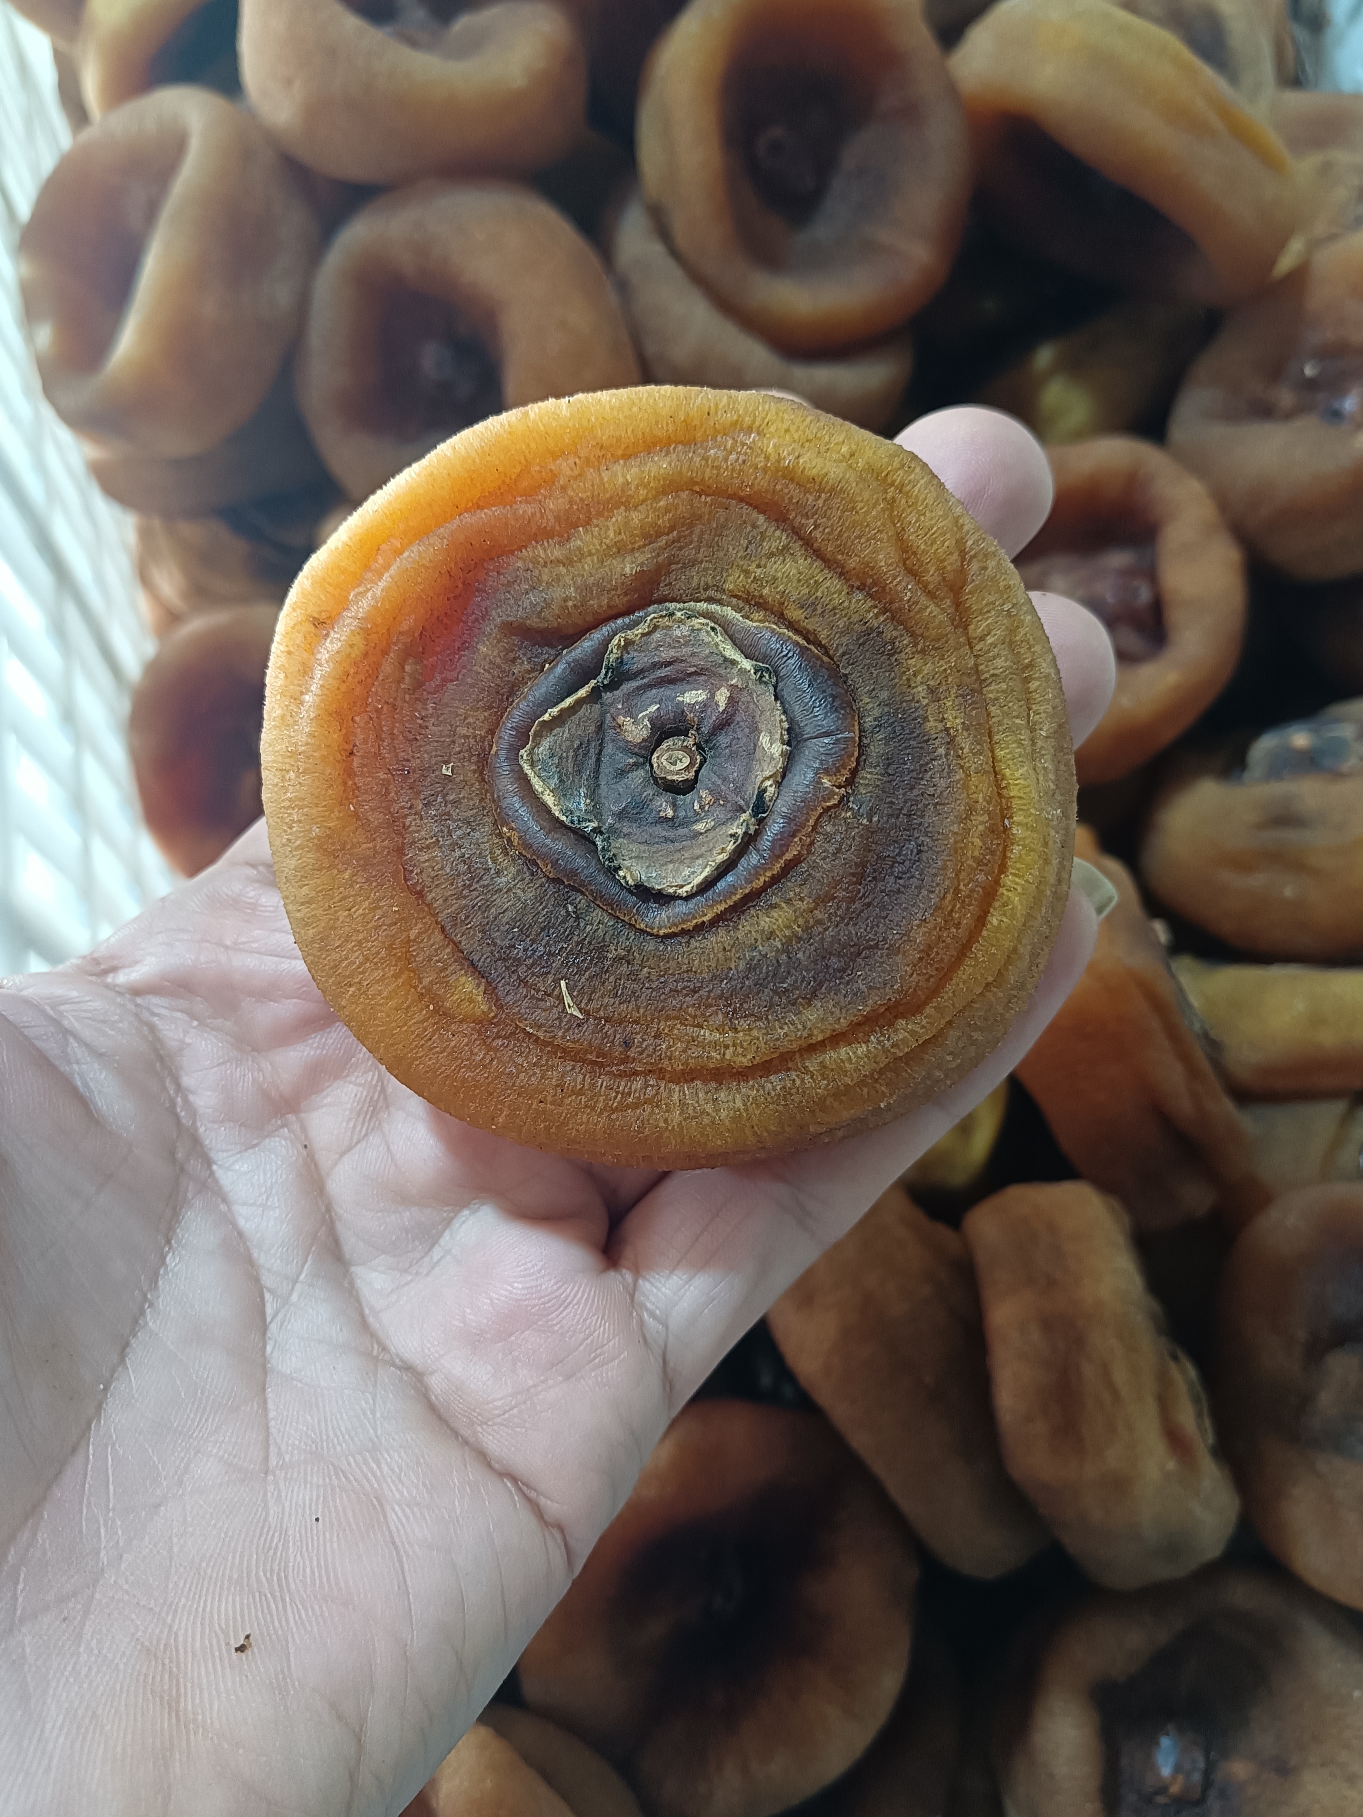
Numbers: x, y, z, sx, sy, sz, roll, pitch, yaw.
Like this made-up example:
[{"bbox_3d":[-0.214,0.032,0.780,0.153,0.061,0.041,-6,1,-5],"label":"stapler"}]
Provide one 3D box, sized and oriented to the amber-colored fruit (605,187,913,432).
[{"bbox_3d":[0.018,-0.137,0.322,0.071,0.036,0.071,0,77,0],"label":"amber-colored fruit"}]

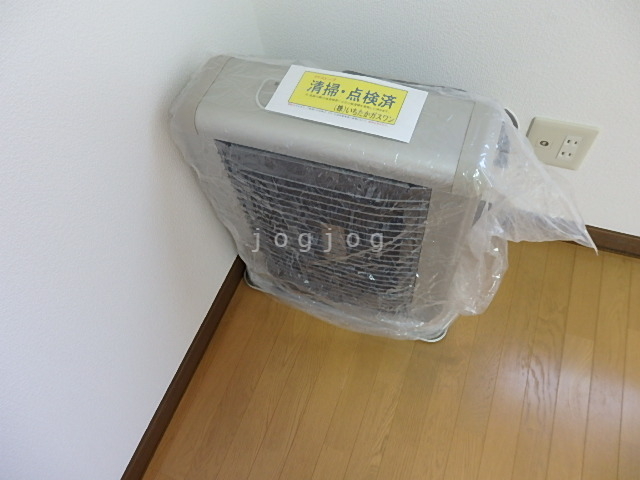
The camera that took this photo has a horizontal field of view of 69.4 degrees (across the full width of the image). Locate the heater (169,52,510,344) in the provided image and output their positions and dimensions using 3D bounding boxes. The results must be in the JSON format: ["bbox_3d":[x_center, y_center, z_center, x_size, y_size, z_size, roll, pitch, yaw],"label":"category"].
[{"bbox_3d":[0.044,-0.062,0.956,0.515,0.525,0.240,15,62,17],"label":"heater"}]

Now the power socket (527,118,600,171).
[{"bbox_3d":[0.472,-0.188,0.921,0.117,0.120,0.010,15,61,16],"label":"power socket"}]

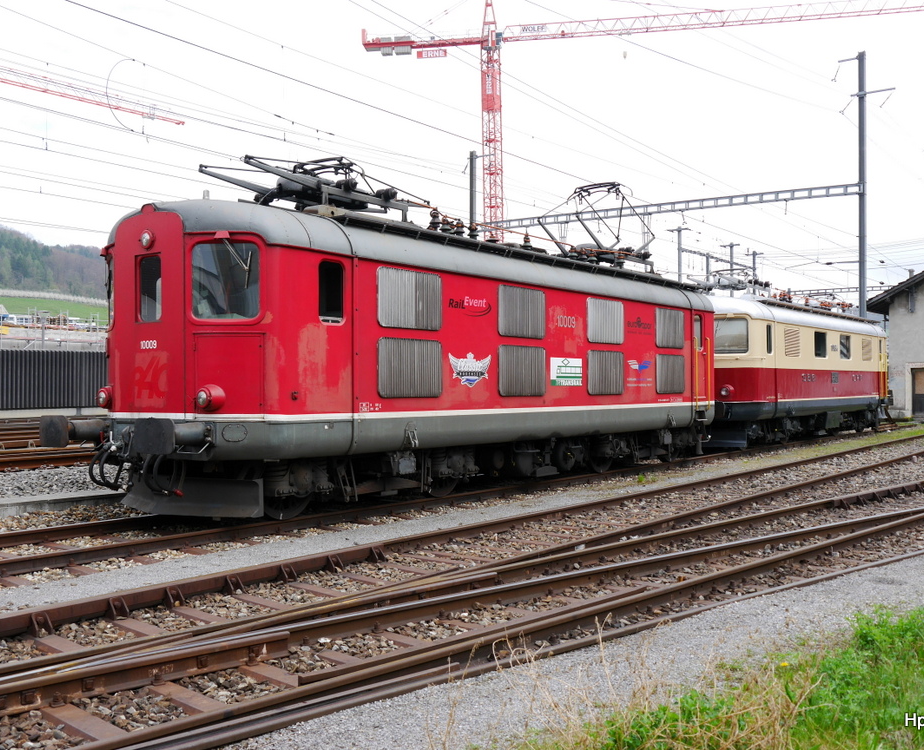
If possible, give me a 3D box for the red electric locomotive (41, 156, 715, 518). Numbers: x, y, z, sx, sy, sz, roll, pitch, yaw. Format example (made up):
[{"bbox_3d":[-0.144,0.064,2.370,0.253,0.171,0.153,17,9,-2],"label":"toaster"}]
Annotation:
[{"bbox_3d":[0.434,-0.689,17.058,2.950,4.850,14.750,0,0,35],"label":"red electric locomotive"}]

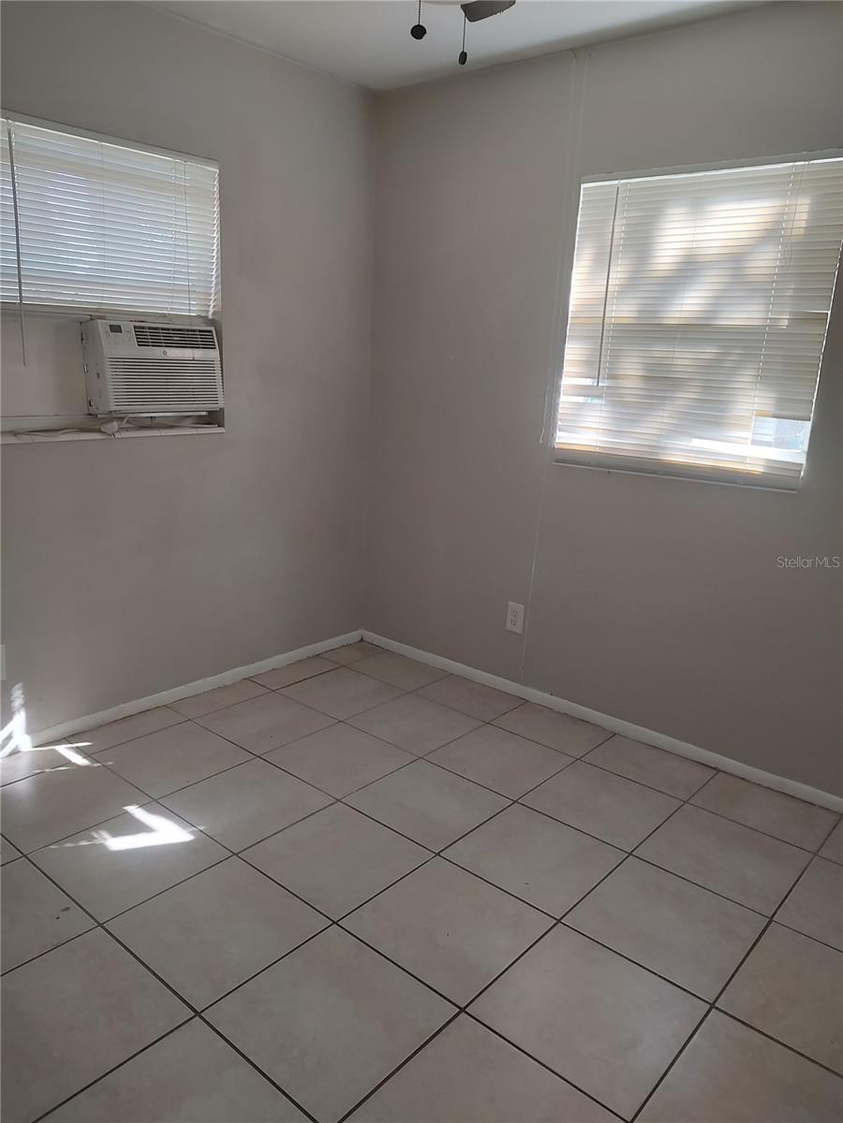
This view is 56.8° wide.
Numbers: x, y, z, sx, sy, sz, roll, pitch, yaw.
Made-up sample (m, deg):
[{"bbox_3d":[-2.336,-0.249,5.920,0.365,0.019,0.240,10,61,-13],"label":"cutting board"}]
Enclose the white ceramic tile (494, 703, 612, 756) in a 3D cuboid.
[{"bbox_3d":[0.522,0.678,3.138,0.398,0.010,0.305,14,17,38],"label":"white ceramic tile"}]

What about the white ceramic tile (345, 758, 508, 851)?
[{"bbox_3d":[0.021,0.774,2.507,0.396,0.010,0.396,14,17,38],"label":"white ceramic tile"}]

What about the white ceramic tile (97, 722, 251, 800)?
[{"bbox_3d":[-0.875,0.692,2.748,0.398,0.010,0.398,14,17,38],"label":"white ceramic tile"}]

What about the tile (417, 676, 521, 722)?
[{"bbox_3d":[0.214,0.602,3.405,0.402,0.010,0.324,14,17,38],"label":"tile"}]

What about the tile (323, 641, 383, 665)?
[{"bbox_3d":[-0.346,0.454,3.854,0.190,0.010,0.310,14,17,38],"label":"tile"}]

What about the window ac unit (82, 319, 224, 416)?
[{"bbox_3d":[-1.054,-0.727,2.906,0.360,0.310,0.460,14,17,38],"label":"window ac unit"}]

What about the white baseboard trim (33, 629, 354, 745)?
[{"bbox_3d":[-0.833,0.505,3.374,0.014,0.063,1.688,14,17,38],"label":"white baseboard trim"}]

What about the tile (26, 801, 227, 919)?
[{"bbox_3d":[-0.819,0.833,2.204,0.402,0.010,0.402,14,17,38],"label":"tile"}]

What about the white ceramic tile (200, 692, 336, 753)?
[{"bbox_3d":[-0.602,0.636,3.073,0.402,0.010,0.402,14,17,38],"label":"white ceramic tile"}]

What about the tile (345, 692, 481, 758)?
[{"bbox_3d":[-0.025,0.638,3.057,0.396,0.010,0.396,14,17,38],"label":"tile"}]

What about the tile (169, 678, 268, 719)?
[{"bbox_3d":[-0.829,0.579,3.257,0.179,0.010,0.402,14,17,38],"label":"tile"}]

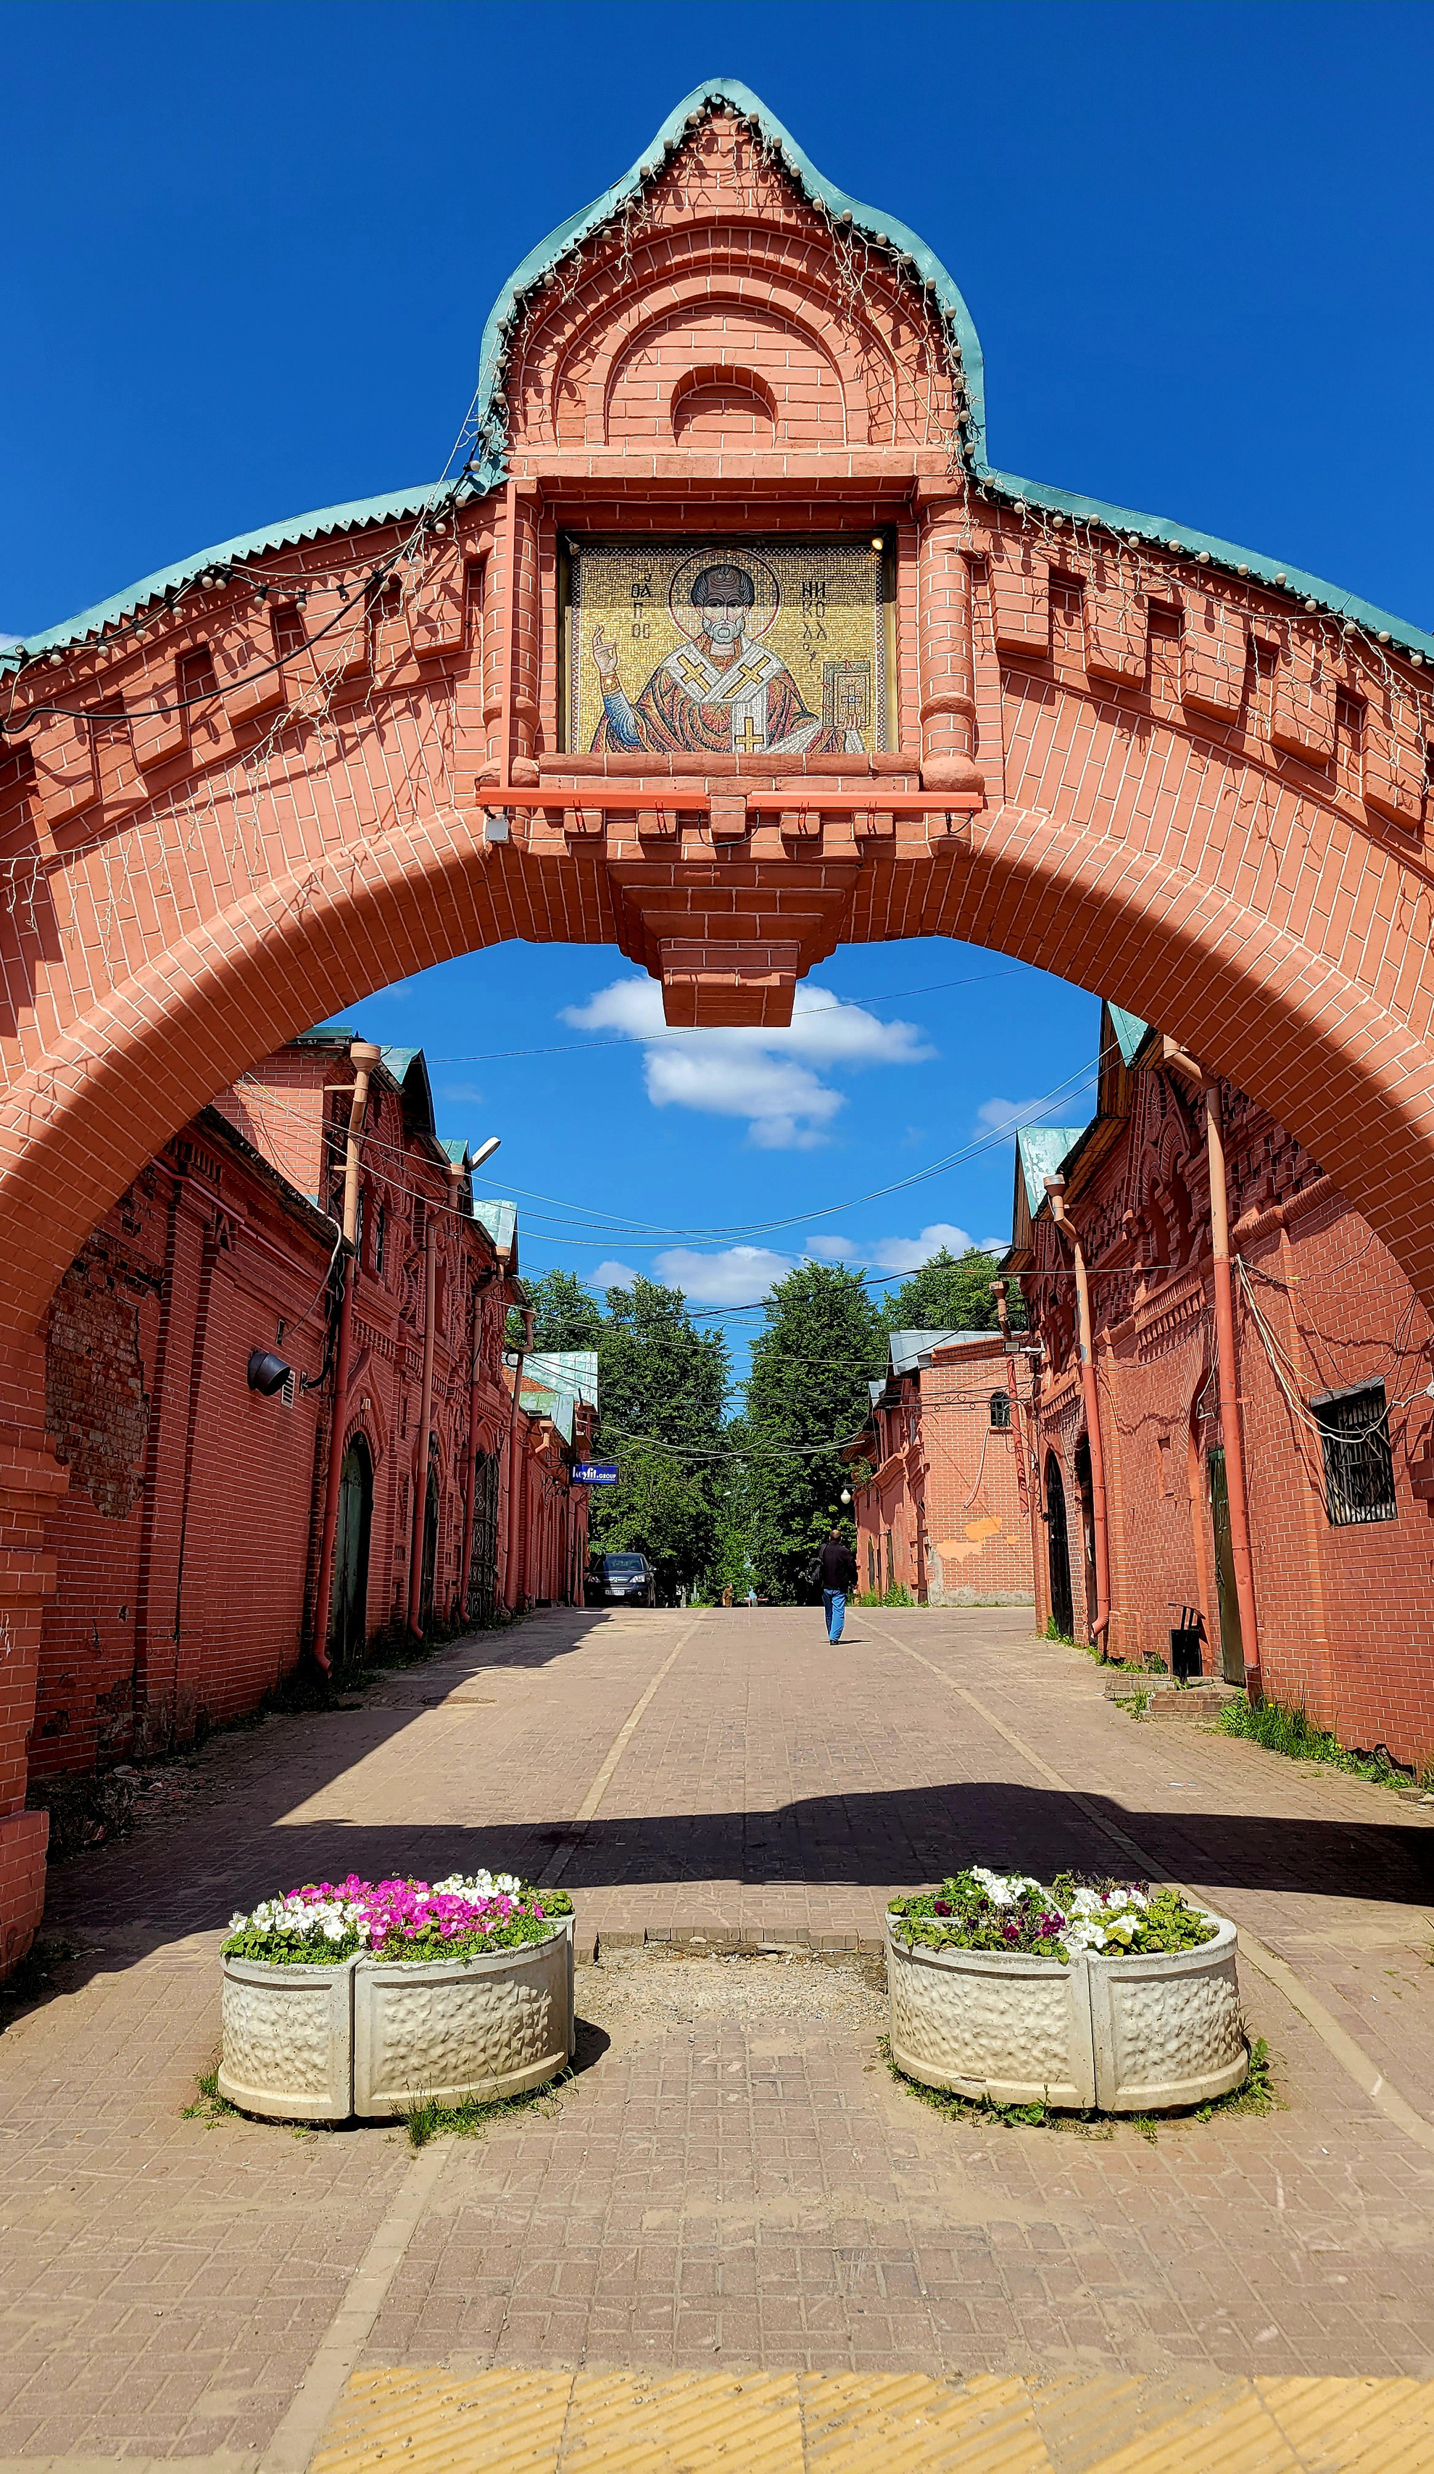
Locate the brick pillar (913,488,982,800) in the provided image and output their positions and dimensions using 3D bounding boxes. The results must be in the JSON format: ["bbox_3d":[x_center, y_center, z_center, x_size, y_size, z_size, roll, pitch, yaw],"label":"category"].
[{"bbox_3d":[0.919,-2.366,7.361,0.250,1.310,0.230,0,-11,0],"label":"brick pillar"}]

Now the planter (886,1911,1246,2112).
[{"bbox_3d":[1.228,2.645,6.525,1.230,0.480,1.230,0,-11,0],"label":"planter"}]

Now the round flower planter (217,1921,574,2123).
[{"bbox_3d":[-1.117,2.656,6.472,1.230,0.480,1.230,0,-11,0],"label":"round flower planter"}]

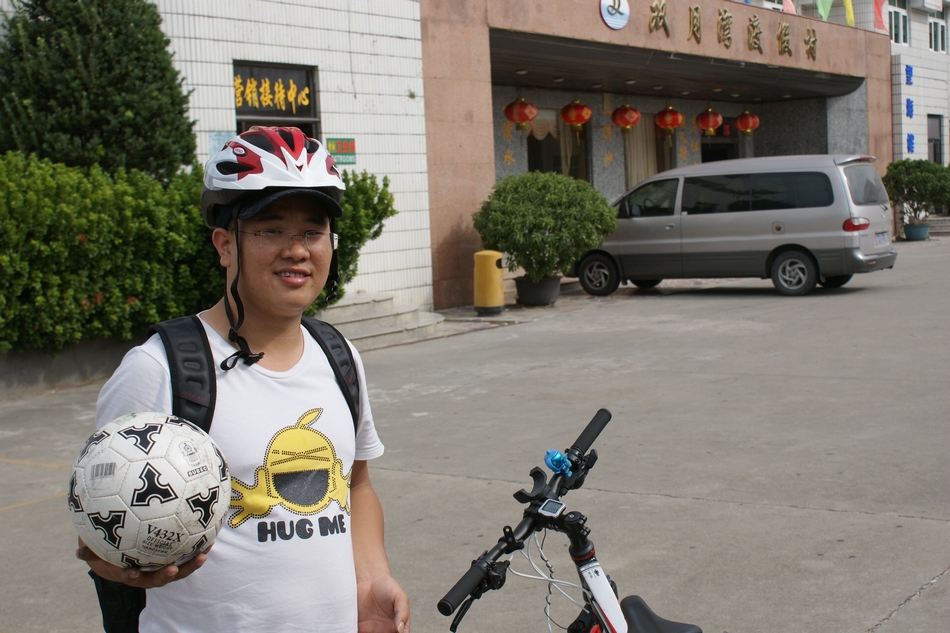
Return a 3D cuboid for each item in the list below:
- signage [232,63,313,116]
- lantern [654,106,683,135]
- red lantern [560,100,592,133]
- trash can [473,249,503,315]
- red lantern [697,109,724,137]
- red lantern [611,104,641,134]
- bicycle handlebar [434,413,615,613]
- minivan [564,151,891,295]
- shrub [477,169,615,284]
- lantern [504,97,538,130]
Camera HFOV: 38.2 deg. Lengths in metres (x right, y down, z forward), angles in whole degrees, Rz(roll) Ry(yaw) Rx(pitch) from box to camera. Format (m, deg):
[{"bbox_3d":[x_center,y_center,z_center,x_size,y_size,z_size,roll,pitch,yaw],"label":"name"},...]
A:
[{"bbox_3d":[-2.397,-2.709,16.453,0.060,0.618,1.381,1,6,35],"label":"signage"},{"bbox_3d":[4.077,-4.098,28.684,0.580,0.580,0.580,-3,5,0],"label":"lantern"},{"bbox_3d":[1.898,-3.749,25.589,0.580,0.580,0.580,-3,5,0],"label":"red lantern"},{"bbox_3d":[0.174,-0.442,17.958,0.388,0.857,0.388,-3,5,0],"label":"trash can"},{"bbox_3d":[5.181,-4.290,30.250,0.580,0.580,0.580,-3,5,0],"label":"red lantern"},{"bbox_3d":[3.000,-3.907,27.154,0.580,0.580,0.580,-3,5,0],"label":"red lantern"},{"bbox_3d":[0.132,0.352,2.512,0.170,0.130,0.650,0,27,33],"label":"bicycle handlebar"},{"bbox_3d":[3.671,-1.371,20.874,5.010,1.960,1.820,0,6,32],"label":"minivan"},{"bbox_3d":[0.992,-1.266,19.300,1.950,1.580,2.000,-3,5,0],"label":"shrub"},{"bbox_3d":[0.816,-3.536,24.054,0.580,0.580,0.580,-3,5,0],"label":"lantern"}]

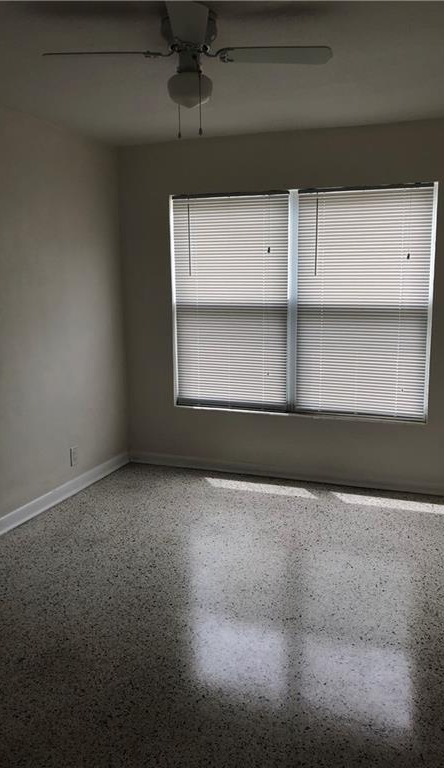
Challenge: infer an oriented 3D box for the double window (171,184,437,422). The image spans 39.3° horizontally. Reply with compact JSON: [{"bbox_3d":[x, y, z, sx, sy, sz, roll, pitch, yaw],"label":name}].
[{"bbox_3d":[0.515,-0.563,4.448,1.879,1.582,0.091,3,10,20],"label":"double window"}]

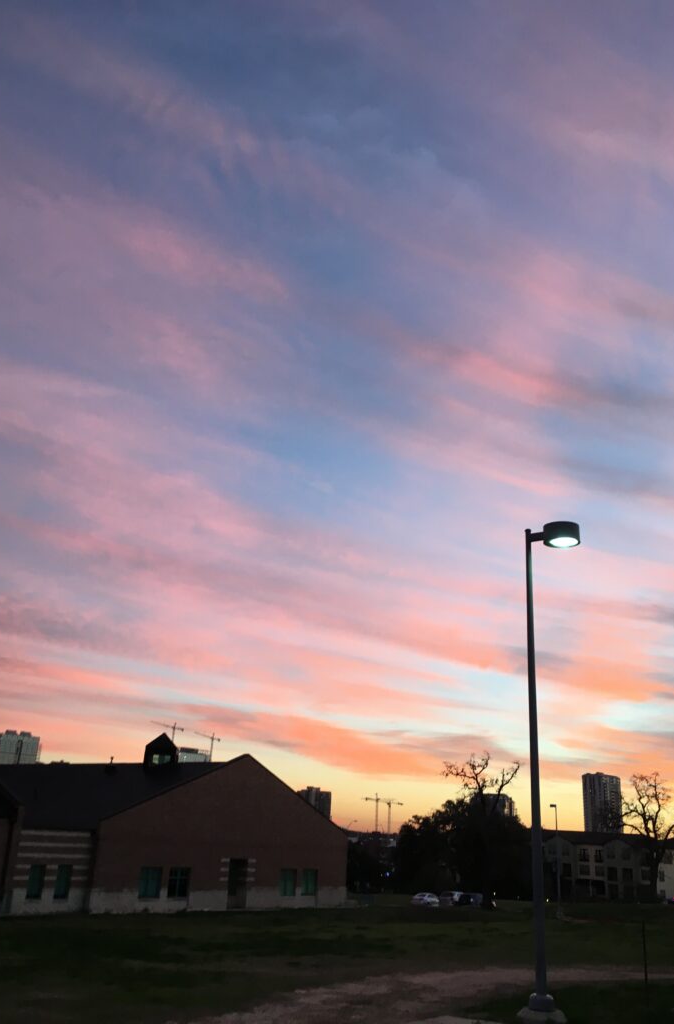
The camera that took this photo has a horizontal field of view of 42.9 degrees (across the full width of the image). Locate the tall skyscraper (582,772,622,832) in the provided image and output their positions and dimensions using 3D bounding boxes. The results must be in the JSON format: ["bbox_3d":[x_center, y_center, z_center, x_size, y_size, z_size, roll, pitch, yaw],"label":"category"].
[{"bbox_3d":[260.015,298.663,836.199,29.000,78.340,27.000,20,-26,-37],"label":"tall skyscraper"}]

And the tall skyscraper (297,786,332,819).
[{"bbox_3d":[-26.415,332.967,939.900,33.000,57.330,28.000,9,-21,-14],"label":"tall skyscraper"}]

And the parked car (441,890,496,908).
[{"bbox_3d":[15.479,45.898,101.752,1.950,1.600,4.900,-15,-27,40],"label":"parked car"}]

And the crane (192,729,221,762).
[{"bbox_3d":[-147.416,293.856,930.430,7.000,111.080,68.000,-1,-21,12],"label":"crane"}]

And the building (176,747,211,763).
[{"bbox_3d":[-157.347,299.041,914.320,31.000,89.000,28.000,13,-23,-24],"label":"building"}]

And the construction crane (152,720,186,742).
[{"bbox_3d":[-192.766,290.789,939.171,7.000,118.230,70.000,-4,-22,18],"label":"construction crane"}]

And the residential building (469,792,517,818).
[{"bbox_3d":[153.592,306.095,840.122,41.000,56.070,28.000,9,-21,-14],"label":"residential building"}]

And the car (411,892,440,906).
[{"bbox_3d":[10.735,47.319,104.764,1.800,1.430,4.500,-8,-23,28],"label":"car"}]

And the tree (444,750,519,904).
[{"bbox_3d":[15.376,34.070,92.279,7.600,15.450,7.200,3,-21,0],"label":"tree"}]

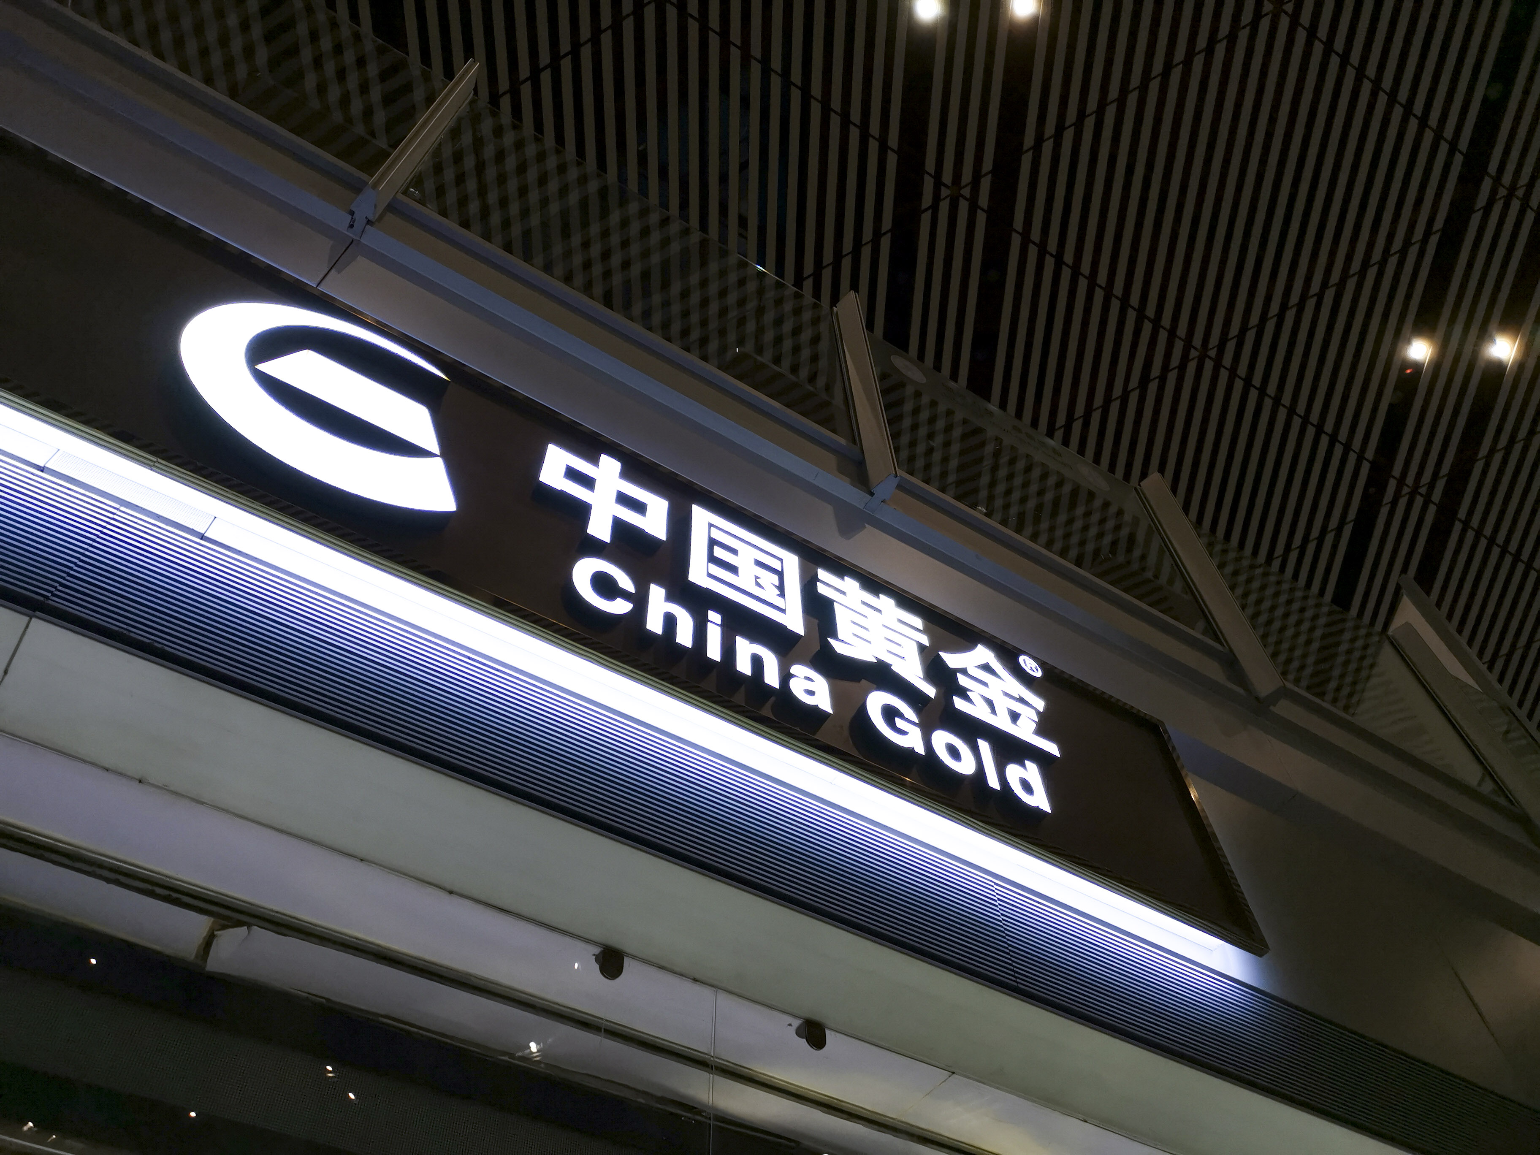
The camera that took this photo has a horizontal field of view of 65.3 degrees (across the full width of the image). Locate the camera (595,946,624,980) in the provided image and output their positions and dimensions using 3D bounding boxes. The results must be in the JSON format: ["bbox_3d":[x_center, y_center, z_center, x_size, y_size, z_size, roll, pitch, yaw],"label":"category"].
[{"bbox_3d":[-0.296,0.720,2.226,0.048,0.066,0.042,26,-60,-18],"label":"camera"}]

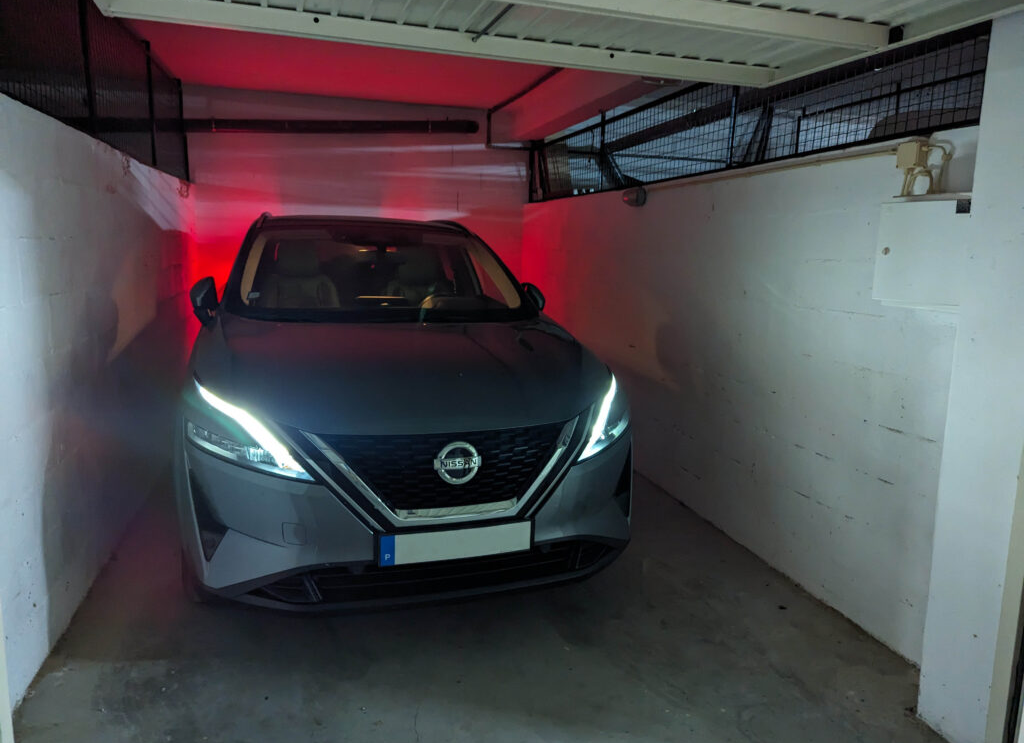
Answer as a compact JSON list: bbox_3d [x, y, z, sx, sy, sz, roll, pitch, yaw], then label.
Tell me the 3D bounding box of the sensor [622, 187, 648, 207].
[{"bbox_3d":[0.779,-1.129,4.576,0.130,0.130,0.130,-1,10,-16],"label":"sensor"}]

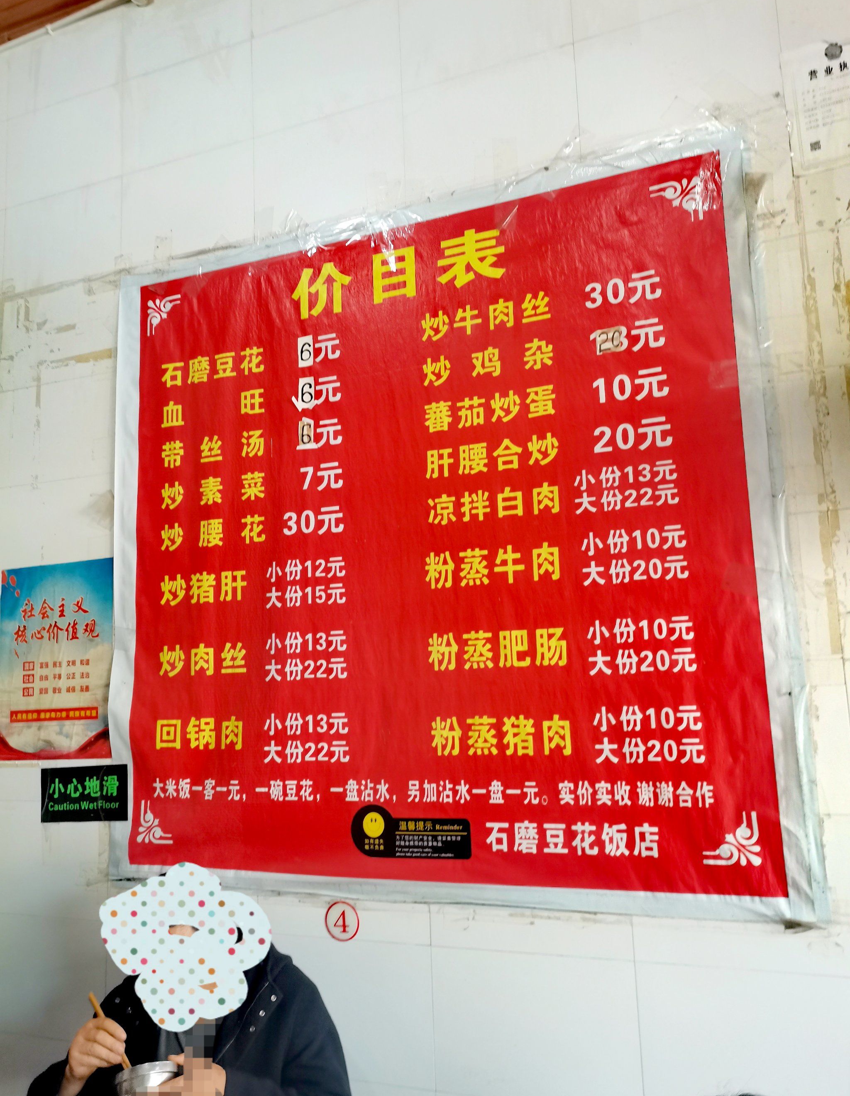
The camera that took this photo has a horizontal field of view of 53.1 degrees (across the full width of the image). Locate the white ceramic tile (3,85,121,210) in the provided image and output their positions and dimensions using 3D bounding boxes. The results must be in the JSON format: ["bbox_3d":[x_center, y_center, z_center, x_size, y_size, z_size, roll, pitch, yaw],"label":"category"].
[{"bbox_3d":[-1.117,-1.234,2.634,0.450,0.300,0.010,-5,-9,20],"label":"white ceramic tile"}]

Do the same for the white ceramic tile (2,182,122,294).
[{"bbox_3d":[-1.106,-0.938,2.588,0.450,0.300,0.010,-5,-9,20],"label":"white ceramic tile"}]

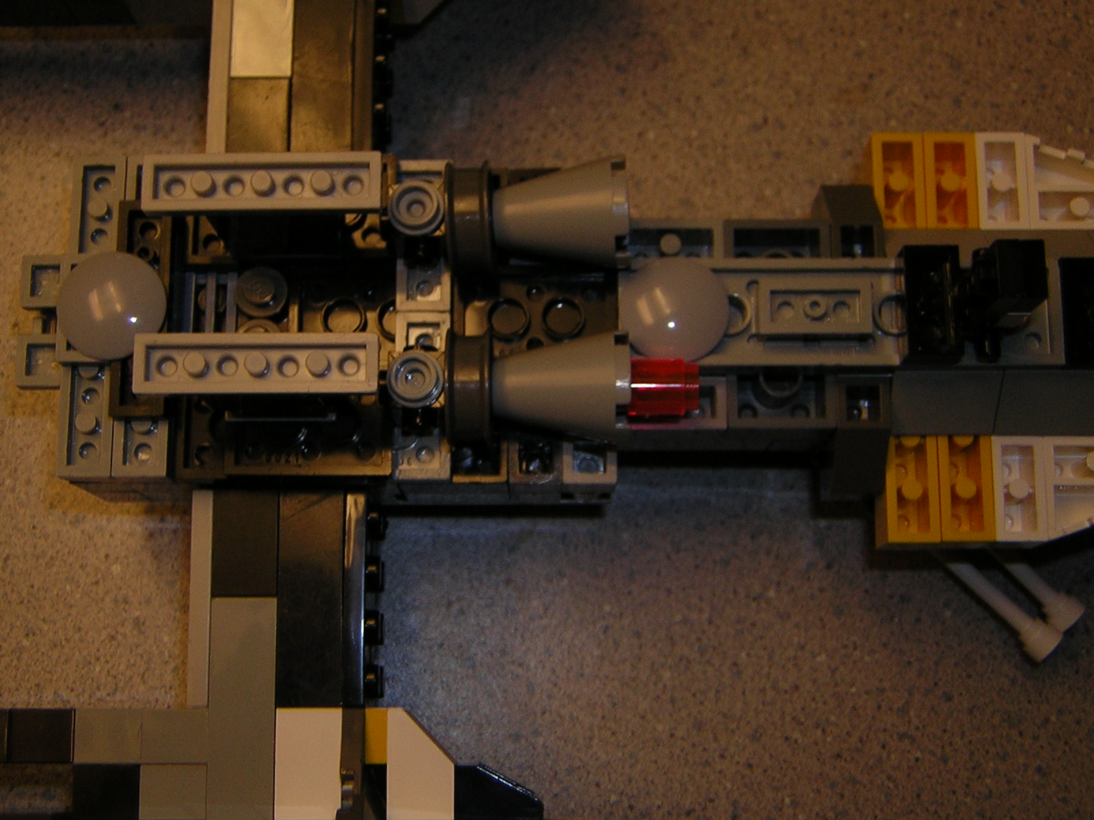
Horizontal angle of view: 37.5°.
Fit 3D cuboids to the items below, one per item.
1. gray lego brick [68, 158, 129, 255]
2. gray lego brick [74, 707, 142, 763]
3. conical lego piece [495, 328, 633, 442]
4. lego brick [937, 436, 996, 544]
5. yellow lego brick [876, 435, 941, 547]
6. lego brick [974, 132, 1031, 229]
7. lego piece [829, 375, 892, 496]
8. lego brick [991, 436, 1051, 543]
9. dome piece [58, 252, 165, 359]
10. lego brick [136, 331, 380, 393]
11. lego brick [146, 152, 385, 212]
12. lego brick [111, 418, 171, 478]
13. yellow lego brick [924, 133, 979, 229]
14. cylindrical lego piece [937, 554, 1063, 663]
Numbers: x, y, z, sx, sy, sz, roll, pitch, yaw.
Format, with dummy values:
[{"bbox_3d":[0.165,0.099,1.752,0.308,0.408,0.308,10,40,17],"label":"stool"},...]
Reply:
[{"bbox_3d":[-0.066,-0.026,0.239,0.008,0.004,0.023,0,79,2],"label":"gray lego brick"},{"bbox_3d":[-0.063,0.048,0.236,0.010,0.009,0.008,0,79,1],"label":"gray lego brick"},{"bbox_3d":[0.002,-0.003,0.225,0.019,0.016,0.016,0,79,1],"label":"conical lego piece"},{"bbox_3d":[0.063,0.009,0.246,0.008,0.010,0.023,0,79,2],"label":"lego brick"},{"bbox_3d":[0.055,0.009,0.247,0.008,0.010,0.024,0,79,1],"label":"yellow lego brick"},{"bbox_3d":[0.071,-0.035,0.257,0.008,0.010,0.016,0,79,1],"label":"lego brick"},{"bbox_3d":[0.046,0.004,0.241,0.008,0.010,0.016,0,79,1],"label":"lego piece"},{"bbox_3d":[0.071,0.013,0.248,0.008,0.010,0.016,0,79,1],"label":"lego brick"},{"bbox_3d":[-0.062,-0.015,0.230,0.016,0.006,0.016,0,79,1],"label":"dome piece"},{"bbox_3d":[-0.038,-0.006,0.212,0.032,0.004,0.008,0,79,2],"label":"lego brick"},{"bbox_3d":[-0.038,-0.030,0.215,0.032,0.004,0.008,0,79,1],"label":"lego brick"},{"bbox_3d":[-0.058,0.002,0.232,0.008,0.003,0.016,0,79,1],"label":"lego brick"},{"bbox_3d":[0.063,-0.035,0.255,0.008,0.010,0.016,0,79,1],"label":"yellow lego brick"},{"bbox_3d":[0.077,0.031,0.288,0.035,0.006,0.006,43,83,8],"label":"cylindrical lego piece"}]

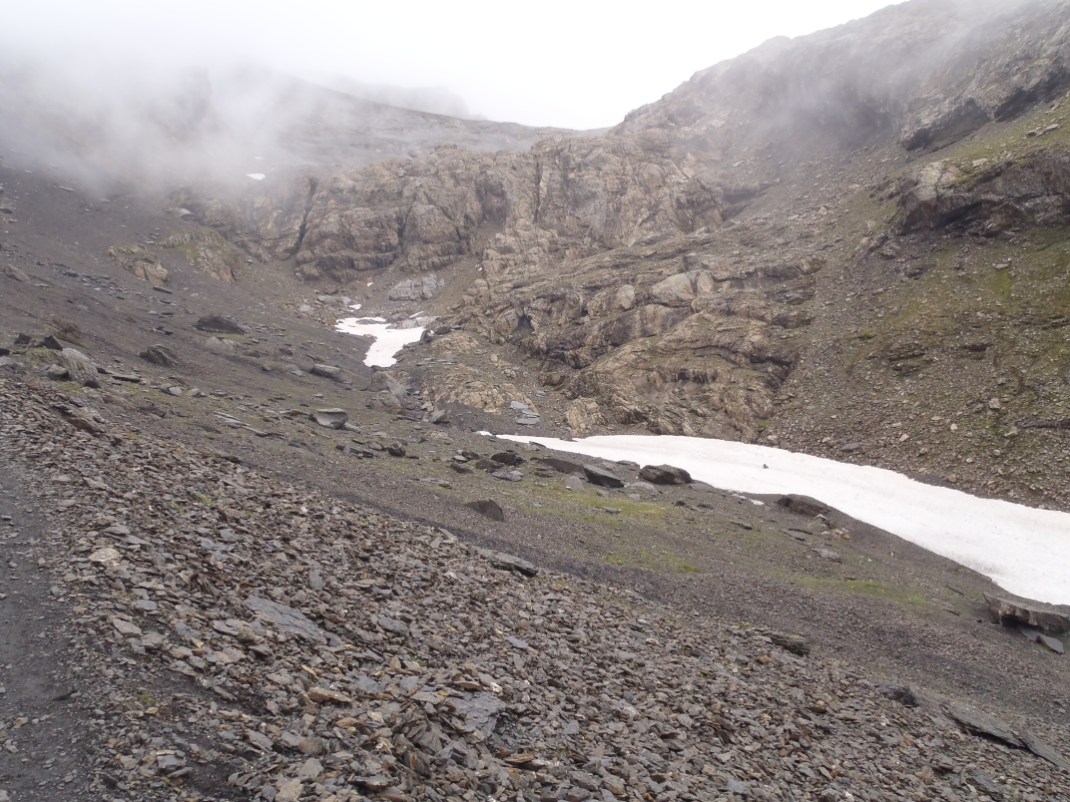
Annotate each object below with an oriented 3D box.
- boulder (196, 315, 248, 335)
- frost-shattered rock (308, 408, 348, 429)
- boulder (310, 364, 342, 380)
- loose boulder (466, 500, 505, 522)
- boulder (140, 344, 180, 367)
[{"bbox_3d":[-14.462,-3.483,40.000,2.282,0.833,1.483,0,0,-20],"label":"boulder"},{"bbox_3d":[-5.504,0.464,23.000,1.003,0.529,0.753,0,0,-13],"label":"frost-shattered rock"},{"bbox_3d":[-8.215,-1.157,34.000,1.179,0.529,0.825,0,0,-14],"label":"boulder"},{"bbox_3d":[-0.913,2.021,16.000,0.698,0.368,0.524,0,0,-3],"label":"loose boulder"},{"bbox_3d":[-10.826,-1.312,25.000,1.091,0.597,0.873,0,0,-23],"label":"boulder"}]

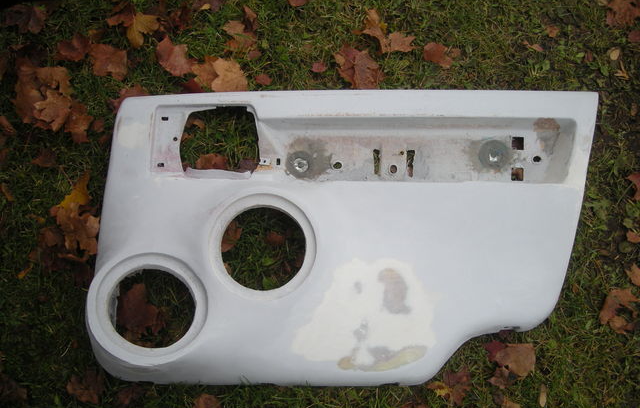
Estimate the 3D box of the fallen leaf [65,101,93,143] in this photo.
[{"bbox_3d":[-0.467,-0.158,1.255,0.054,0.020,0.090,1,70,0],"label":"fallen leaf"}]

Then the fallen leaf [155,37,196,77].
[{"bbox_3d":[-0.311,-0.315,1.380,0.069,0.022,0.109,-29,73,-10],"label":"fallen leaf"}]

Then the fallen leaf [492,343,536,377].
[{"bbox_3d":[0.351,0.276,1.165,0.077,0.022,0.067,14,71,5],"label":"fallen leaf"}]

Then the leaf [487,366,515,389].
[{"bbox_3d":[0.308,0.295,1.091,0.043,0.018,0.030,29,73,10],"label":"leaf"}]

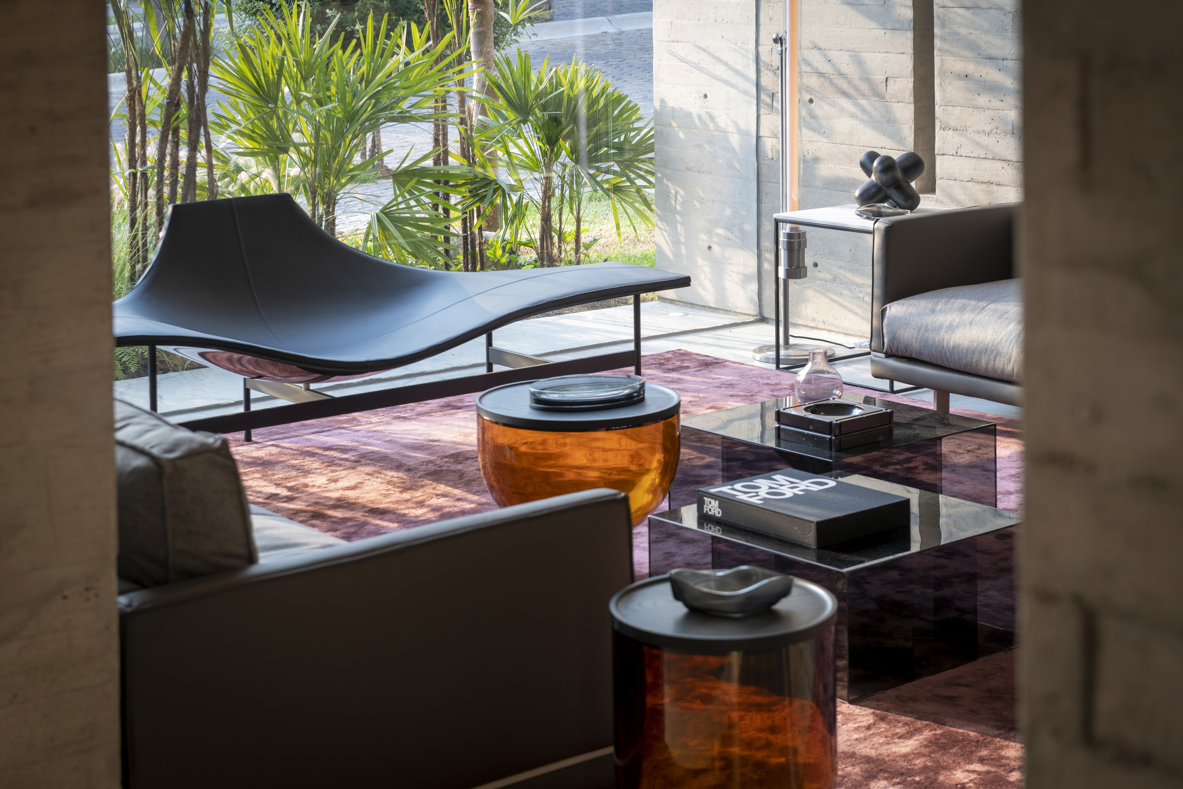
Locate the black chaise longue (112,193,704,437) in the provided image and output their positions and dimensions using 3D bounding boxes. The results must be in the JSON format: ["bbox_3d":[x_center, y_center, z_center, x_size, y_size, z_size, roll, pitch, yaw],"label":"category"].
[{"bbox_3d":[-0.763,-0.236,7.193,2.100,0.715,0.820,-10,15,-36],"label":"black chaise longue"}]

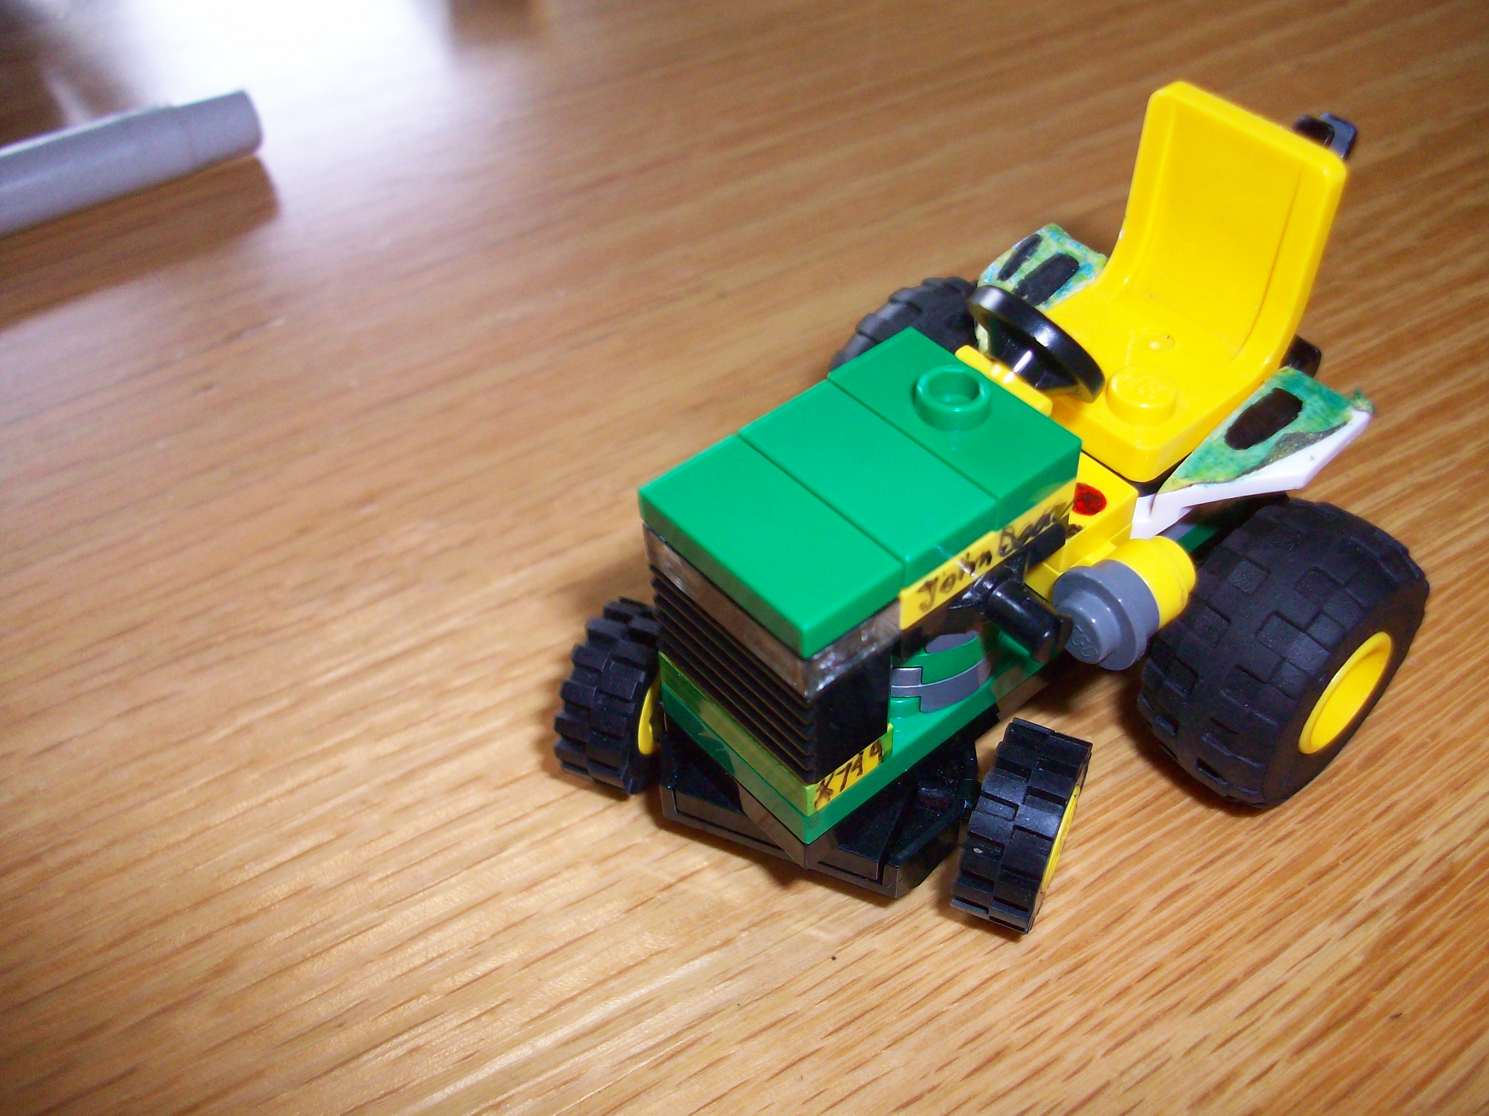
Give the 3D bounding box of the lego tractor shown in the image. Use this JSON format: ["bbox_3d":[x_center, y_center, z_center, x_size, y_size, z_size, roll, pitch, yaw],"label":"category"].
[{"bbox_3d":[0.018,-0.004,0.108,0.064,0.046,0.049,-33,53,-25],"label":"lego tractor"}]

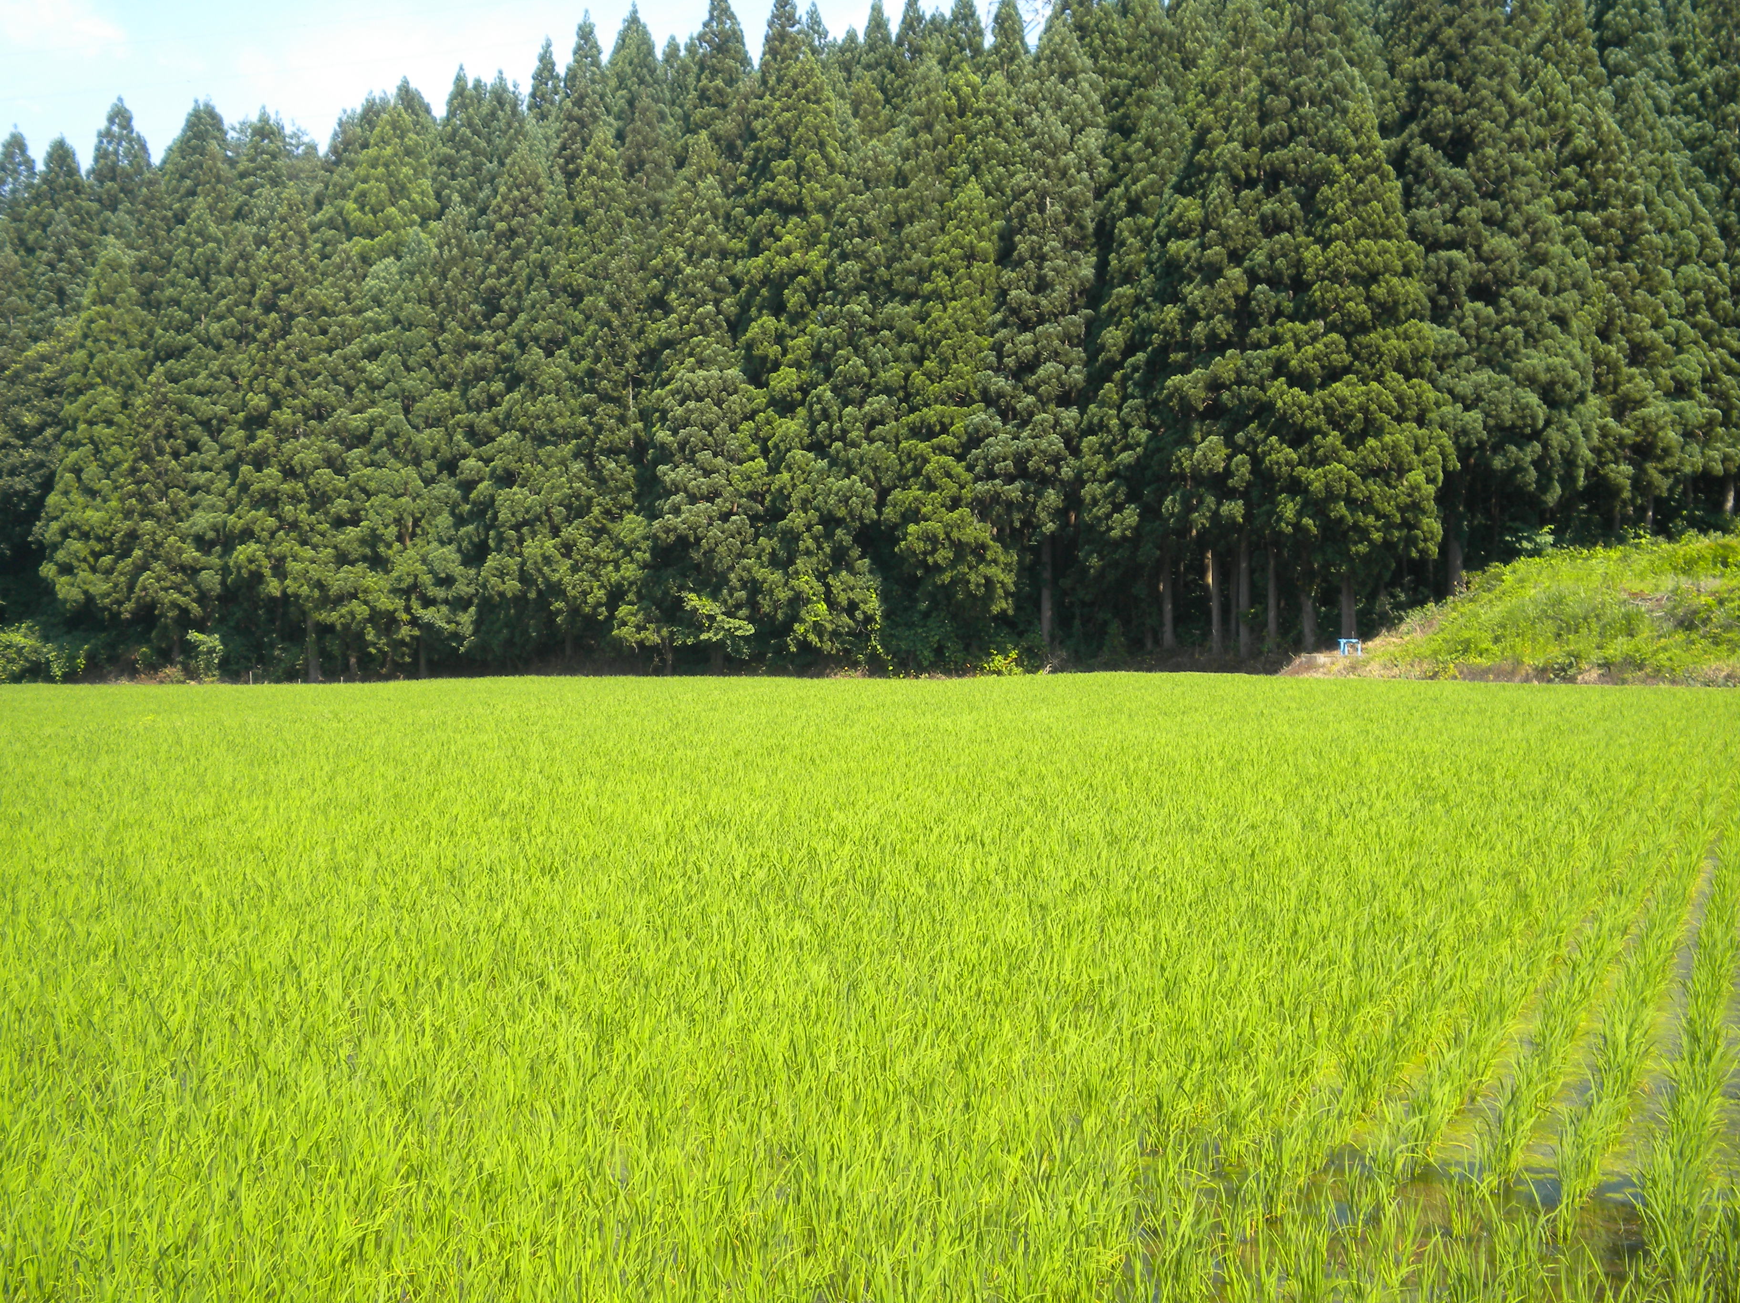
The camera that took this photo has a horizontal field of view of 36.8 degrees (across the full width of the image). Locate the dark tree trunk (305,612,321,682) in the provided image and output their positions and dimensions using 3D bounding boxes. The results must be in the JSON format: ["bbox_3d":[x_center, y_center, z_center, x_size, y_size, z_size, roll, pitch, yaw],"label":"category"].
[{"bbox_3d":[-15.121,-0.129,71.000,0.351,1.994,0.351,0,0,0],"label":"dark tree trunk"}]

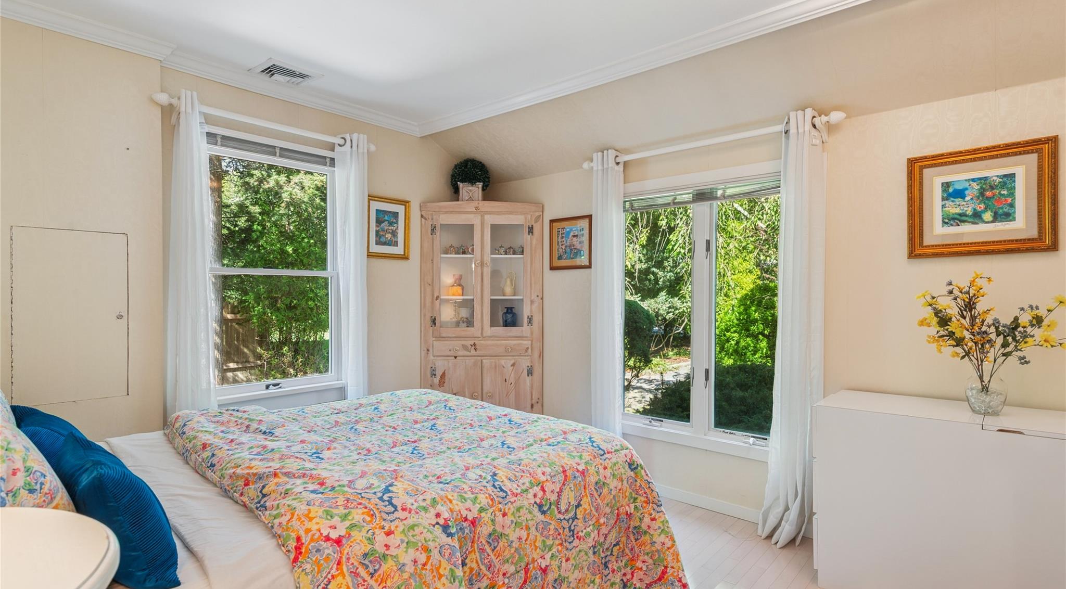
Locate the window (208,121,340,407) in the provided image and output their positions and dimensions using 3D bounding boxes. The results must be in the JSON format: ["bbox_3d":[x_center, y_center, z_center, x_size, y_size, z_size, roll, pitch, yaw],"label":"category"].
[{"bbox_3d":[-1.464,-0.157,3.041,0.100,1.418,0.800,0,0,42],"label":"window"}]

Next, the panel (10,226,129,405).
[{"bbox_3d":[-2.004,0.093,2.322,0.025,0.740,0.389,0,0,42],"label":"panel"}]

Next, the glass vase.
[{"bbox_3d":[1.816,0.375,2.135,0.168,0.185,0.168,0,0,40],"label":"glass vase"}]

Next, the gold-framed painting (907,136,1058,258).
[{"bbox_3d":[1.901,-0.396,2.276,0.491,0.456,0.040,0,0,40],"label":"gold-framed painting"}]

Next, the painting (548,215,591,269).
[{"bbox_3d":[0.253,-0.352,3.651,0.350,0.358,0.030,0,0,40],"label":"painting"}]

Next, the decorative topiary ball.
[{"bbox_3d":[-0.458,-0.856,3.880,0.285,0.275,0.280,0,0,-4],"label":"decorative topiary ball"}]

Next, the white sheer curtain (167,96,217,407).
[{"bbox_3d":[-1.697,0.081,2.656,0.130,2.167,0.210,0,0,42],"label":"white sheer curtain"}]

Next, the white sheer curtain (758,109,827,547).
[{"bbox_3d":[1.289,0.163,2.680,0.280,2.144,0.160,0,0,40],"label":"white sheer curtain"}]

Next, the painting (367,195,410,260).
[{"bbox_3d":[-0.971,-0.440,3.566,0.030,0.405,0.361,0,0,42],"label":"painting"}]

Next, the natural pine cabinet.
[{"bbox_3d":[-0.375,0.288,3.991,0.861,1.893,0.440,0,0,-4],"label":"natural pine cabinet"}]

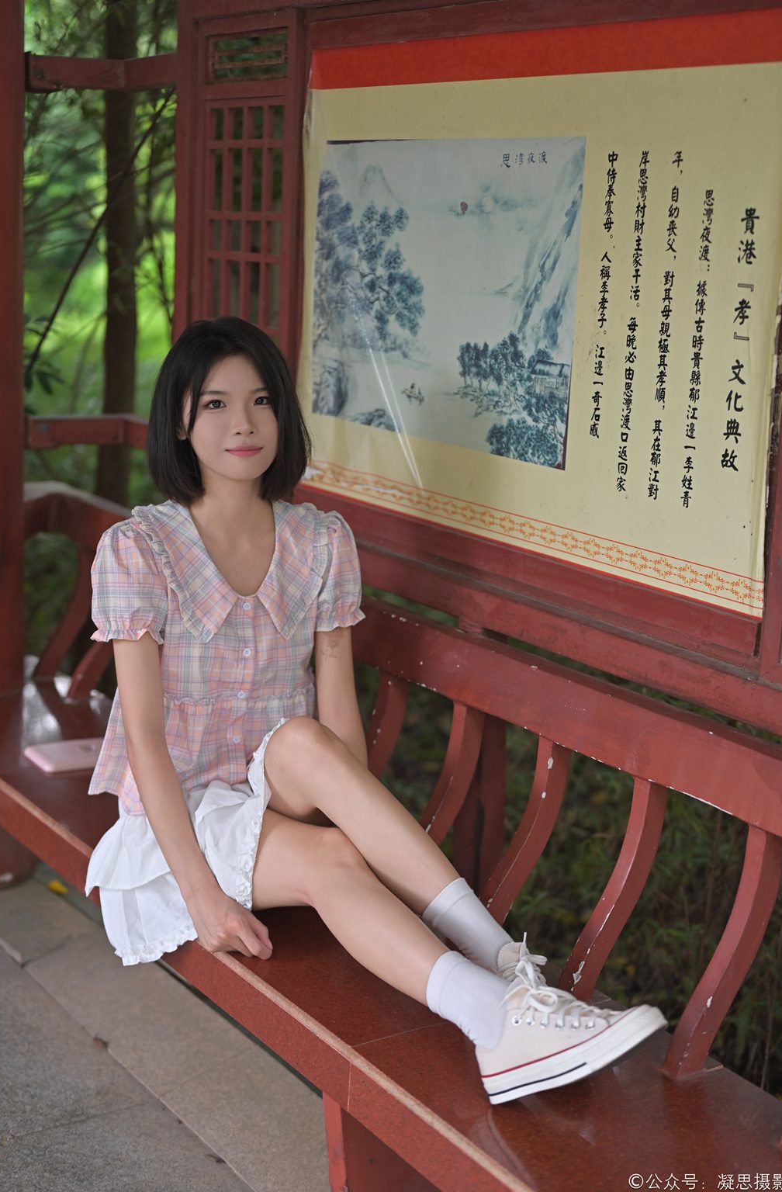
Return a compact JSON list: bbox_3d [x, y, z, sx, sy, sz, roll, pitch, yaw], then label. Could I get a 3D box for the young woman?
[{"bbox_3d":[-0.078,0.088,2.160,0.490,0.850,0.880,-5,15,-30],"label":"young woman"}]

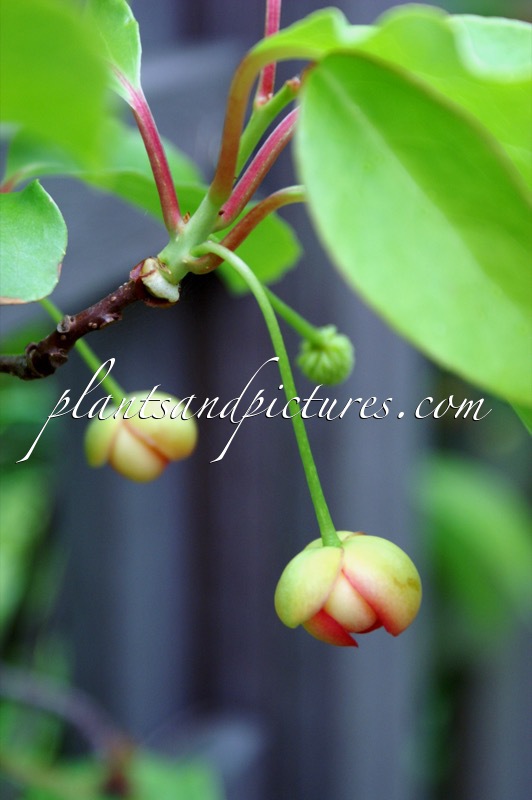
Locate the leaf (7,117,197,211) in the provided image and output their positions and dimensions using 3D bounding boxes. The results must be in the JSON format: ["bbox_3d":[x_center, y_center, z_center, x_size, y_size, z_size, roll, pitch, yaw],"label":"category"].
[{"bbox_3d":[-0.023,-0.034,0.335,0.029,0.006,0.017,4,36,-2],"label":"leaf"}]

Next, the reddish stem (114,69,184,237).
[{"bbox_3d":[-0.015,-0.033,0.310,0.004,0.024,0.003,-22,-6,0],"label":"reddish stem"}]

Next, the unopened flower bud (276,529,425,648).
[{"bbox_3d":[0.011,0.025,0.310,0.019,0.015,0.019,-8,21,3],"label":"unopened flower bud"}]

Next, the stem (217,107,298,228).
[{"bbox_3d":[-0.001,-0.031,0.310,0.003,0.019,0.003,34,-7,0],"label":"stem"}]

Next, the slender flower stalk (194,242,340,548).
[{"bbox_3d":[0.001,-0.001,0.320,0.006,0.045,0.006,-24,3,0],"label":"slender flower stalk"}]

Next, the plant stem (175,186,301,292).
[{"bbox_3d":[-0.004,-0.022,0.320,0.019,0.007,0.007,-41,0,0],"label":"plant stem"}]

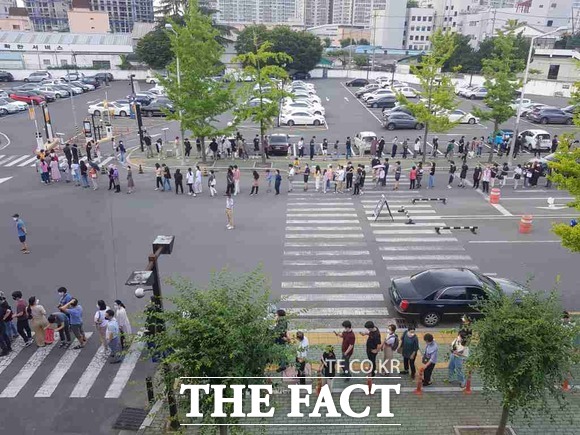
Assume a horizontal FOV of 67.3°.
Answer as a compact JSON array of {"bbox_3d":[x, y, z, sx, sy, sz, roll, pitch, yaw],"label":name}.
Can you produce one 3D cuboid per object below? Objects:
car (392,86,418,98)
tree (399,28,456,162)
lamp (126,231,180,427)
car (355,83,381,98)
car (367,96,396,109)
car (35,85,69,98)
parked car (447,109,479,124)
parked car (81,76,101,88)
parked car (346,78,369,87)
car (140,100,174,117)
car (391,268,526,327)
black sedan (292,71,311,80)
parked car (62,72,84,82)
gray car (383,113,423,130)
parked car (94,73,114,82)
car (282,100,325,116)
[{"bbox_3d":[18.382,-19.505,68.300,4.350,1.580,1.800,0,22,0],"label":"car"},{"bbox_3d":[10.030,-8.379,31.124,4.100,9.140,4.000,0,22,1],"label":"tree"},{"bbox_3d":[-2.735,2.781,9.393,0.750,4.500,2.050,0,22,0],"label":"lamp"},{"bbox_3d":[12.794,-19.526,68.302,4.650,1.460,1.820,0,22,1],"label":"car"},{"bbox_3d":[12.651,-15.718,59.055,4.350,1.460,1.790,1,22,0],"label":"car"},{"bbox_3d":[-36.060,-18.876,65.827,4.600,1.460,1.800,0,22,1],"label":"car"},{"bbox_3d":[18.359,-11.134,47.966,4.600,1.450,1.800,0,22,1],"label":"parked car"},{"bbox_3d":[-33.278,-22.059,71.500,4.500,1.480,1.800,0,22,0],"label":"parked car"},{"bbox_3d":[13.255,-26.797,86.555,4.400,1.460,1.790,1,22,0],"label":"parked car"},{"bbox_3d":[-14.851,-12.644,50.846,4.750,1.500,1.840,0,22,1],"label":"car"},{"bbox_3d":[5.857,2.545,14.551,4.980,1.480,1.860,0,22,1],"label":"car"},{"bbox_3d":[2.281,-30.271,93.500,4.500,1.620,1.830,0,22,0],"label":"black sedan"},{"bbox_3d":[-40.954,-26.601,82.476,3.750,1.560,1.680,-2,22,-8],"label":"parked car"},{"bbox_3d":[11.461,-9.544,43.300,4.100,1.500,1.760,0,22,0],"label":"gray car"},{"bbox_3d":[-38.935,-28.669,89.379,4.700,1.700,1.860,0,22,1],"label":"parked car"},{"bbox_3d":[1.844,-12.868,51.927,4.850,1.500,1.840,0,22,1],"label":"car"}]

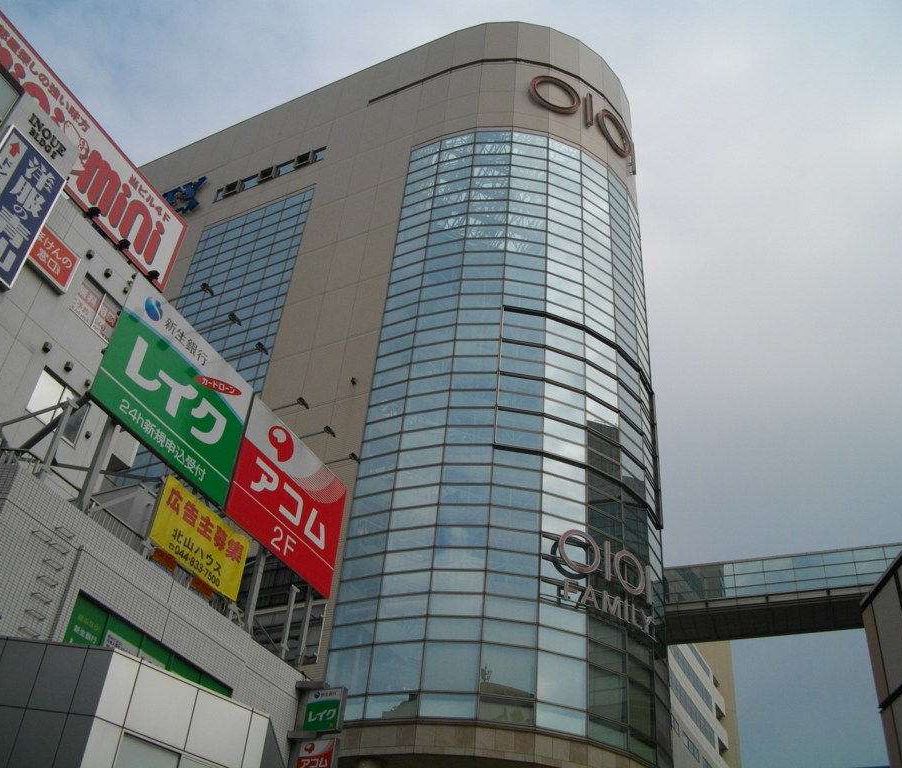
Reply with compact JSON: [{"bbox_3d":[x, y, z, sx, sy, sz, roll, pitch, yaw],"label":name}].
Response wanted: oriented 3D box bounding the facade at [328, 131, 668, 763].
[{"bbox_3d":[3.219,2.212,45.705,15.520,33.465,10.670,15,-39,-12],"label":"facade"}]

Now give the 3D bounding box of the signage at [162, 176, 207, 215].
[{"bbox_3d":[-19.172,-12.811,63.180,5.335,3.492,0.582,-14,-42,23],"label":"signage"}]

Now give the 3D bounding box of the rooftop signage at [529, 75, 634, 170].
[{"bbox_3d":[8.182,-15.842,54.941,8.342,3.104,1.358,26,-42,-24],"label":"rooftop signage"}]

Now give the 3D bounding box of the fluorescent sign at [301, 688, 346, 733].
[{"bbox_3d":[-2.655,6.956,19.454,0.860,0.930,0.240,-12,-41,22],"label":"fluorescent sign"}]

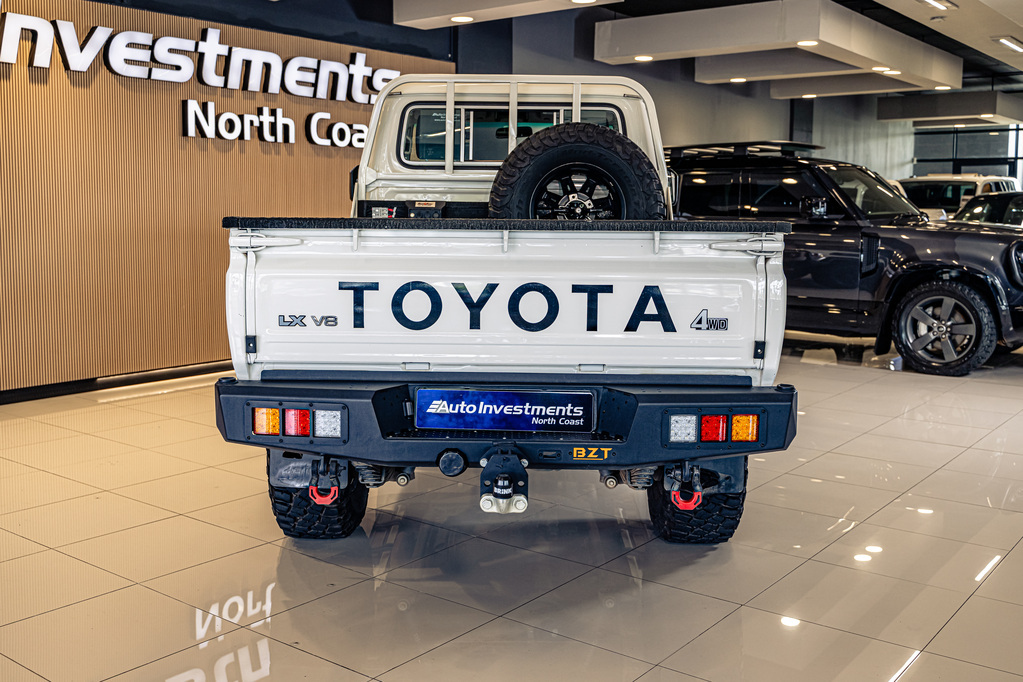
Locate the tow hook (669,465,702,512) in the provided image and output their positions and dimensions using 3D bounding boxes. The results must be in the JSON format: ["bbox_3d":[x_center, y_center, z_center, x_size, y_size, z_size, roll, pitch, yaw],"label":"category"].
[{"bbox_3d":[0.512,0.431,2.925,0.105,0.137,0.050,1,7,1],"label":"tow hook"}]

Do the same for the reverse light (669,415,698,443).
[{"bbox_3d":[0.493,0.252,2.850,0.080,0.080,0.030,0,7,-5],"label":"reverse light"}]

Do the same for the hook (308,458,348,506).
[{"bbox_3d":[-0.541,0.418,2.940,0.112,0.140,0.050,1,7,1],"label":"hook"}]

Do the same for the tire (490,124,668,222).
[{"bbox_3d":[0.303,-0.605,4.640,0.815,0.815,0.280,1,7,1],"label":"tire"}]

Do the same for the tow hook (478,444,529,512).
[{"bbox_3d":[-0.022,0.391,2.769,0.133,0.172,0.190,1,7,1],"label":"tow hook"}]

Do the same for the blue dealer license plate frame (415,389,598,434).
[{"bbox_3d":[-0.016,0.206,2.940,0.540,0.130,0.025,1,7,1],"label":"blue dealer license plate frame"}]

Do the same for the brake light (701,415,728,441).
[{"bbox_3d":[0.585,0.253,2.860,0.080,0.080,0.030,0,7,-5],"label":"brake light"}]

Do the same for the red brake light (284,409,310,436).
[{"bbox_3d":[-0.619,0.236,2.875,0.080,0.080,0.030,1,7,7],"label":"red brake light"}]

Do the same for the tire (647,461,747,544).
[{"bbox_3d":[0.754,0.421,4.123,0.285,0.820,0.820,1,7,1],"label":"tire"}]

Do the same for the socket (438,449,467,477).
[{"bbox_3d":[-0.170,0.351,2.870,0.083,0.083,0.055,1,7,1],"label":"socket"}]

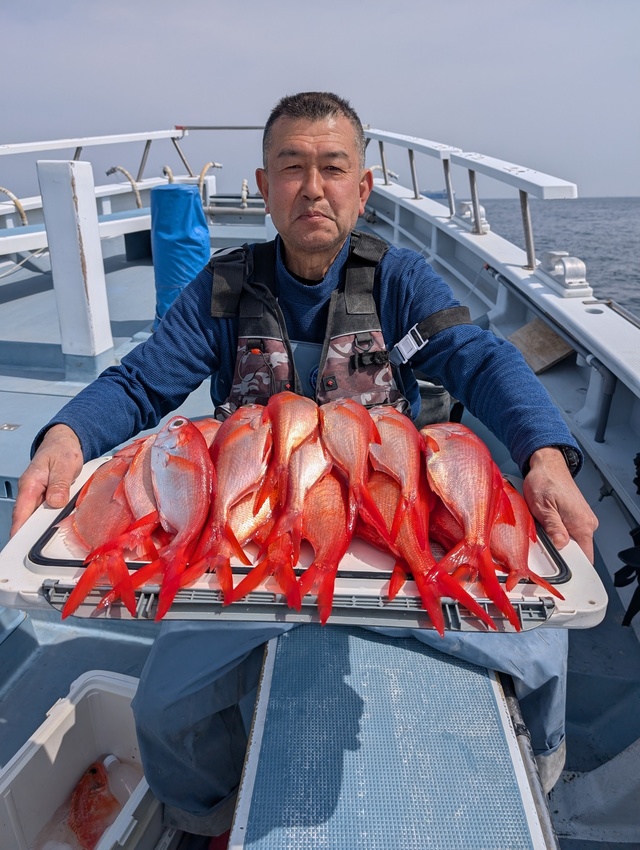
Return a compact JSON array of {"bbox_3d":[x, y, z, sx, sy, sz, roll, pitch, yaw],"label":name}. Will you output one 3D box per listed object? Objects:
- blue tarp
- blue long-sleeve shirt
[{"bbox_3d":[-0.627,-0.744,2.692,0.280,0.650,0.280,0,21,0],"label":"blue tarp"},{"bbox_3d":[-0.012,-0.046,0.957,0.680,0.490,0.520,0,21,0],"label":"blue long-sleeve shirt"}]

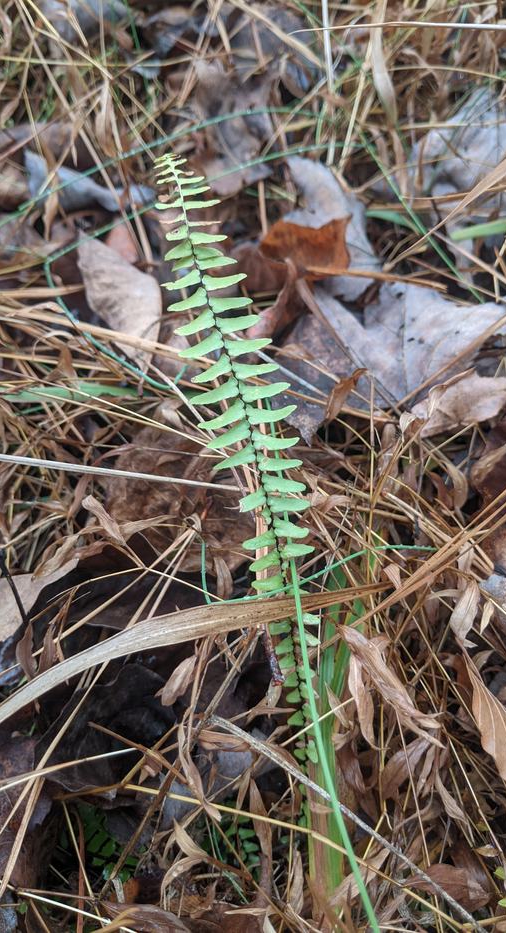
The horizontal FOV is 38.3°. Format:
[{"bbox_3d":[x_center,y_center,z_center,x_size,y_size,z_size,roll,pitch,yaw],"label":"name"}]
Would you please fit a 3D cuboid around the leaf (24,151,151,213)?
[{"bbox_3d":[-0.153,-0.266,0.680,0.110,0.027,0.046,14,53,11],"label":"leaf"}]

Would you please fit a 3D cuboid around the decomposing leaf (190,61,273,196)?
[{"bbox_3d":[-0.019,-0.293,0.630,0.062,0.025,0.106,6,86,0],"label":"decomposing leaf"}]

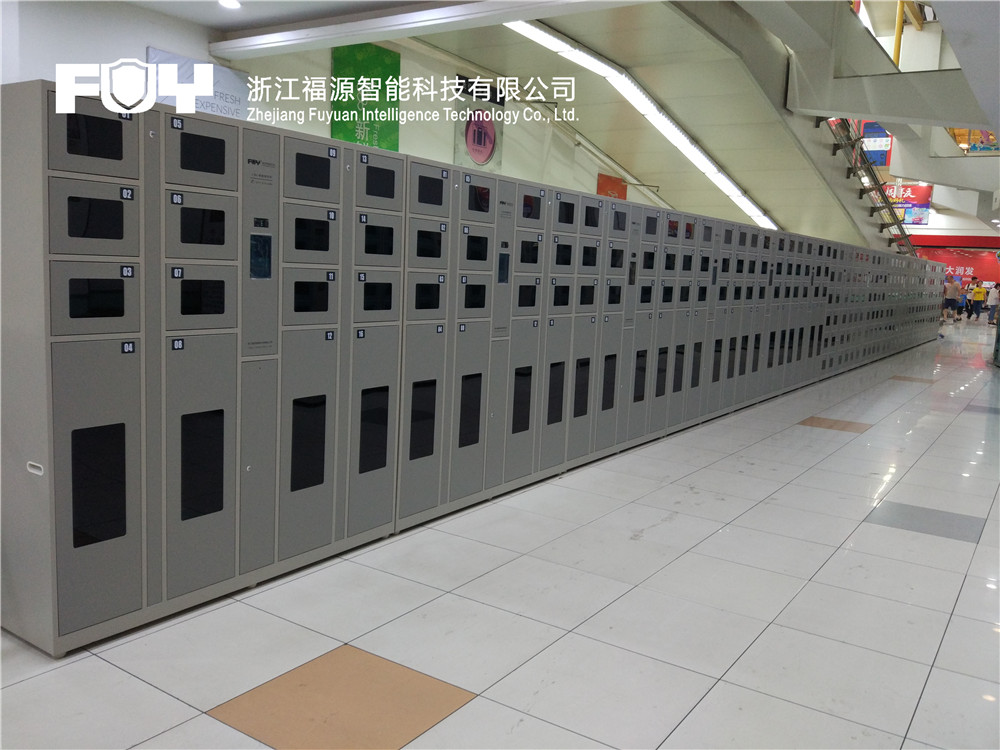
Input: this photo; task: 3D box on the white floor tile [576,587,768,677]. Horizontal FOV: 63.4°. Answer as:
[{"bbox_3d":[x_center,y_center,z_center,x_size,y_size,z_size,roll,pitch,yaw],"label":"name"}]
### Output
[{"bbox_3d":[0.694,1.012,3.228,0.600,0.012,0.600,7,9,34],"label":"white floor tile"}]

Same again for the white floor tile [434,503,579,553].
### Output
[{"bbox_3d":[0.048,0.832,4.370,0.600,0.012,0.600,7,9,34],"label":"white floor tile"}]

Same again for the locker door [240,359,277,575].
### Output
[{"bbox_3d":[-0.996,0.376,3.323,0.020,0.873,0.182,8,9,34],"label":"locker door"}]

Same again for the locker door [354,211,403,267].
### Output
[{"bbox_3d":[-0.587,-0.646,3.885,0.020,0.248,0.321,7,9,34],"label":"locker door"}]

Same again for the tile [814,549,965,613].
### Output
[{"bbox_3d":[1.858,0.973,3.856,0.600,0.012,0.600,7,9,34],"label":"tile"}]

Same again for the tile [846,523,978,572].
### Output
[{"bbox_3d":[2.207,0.924,4.349,0.600,0.010,0.600,7,9,34],"label":"tile"}]

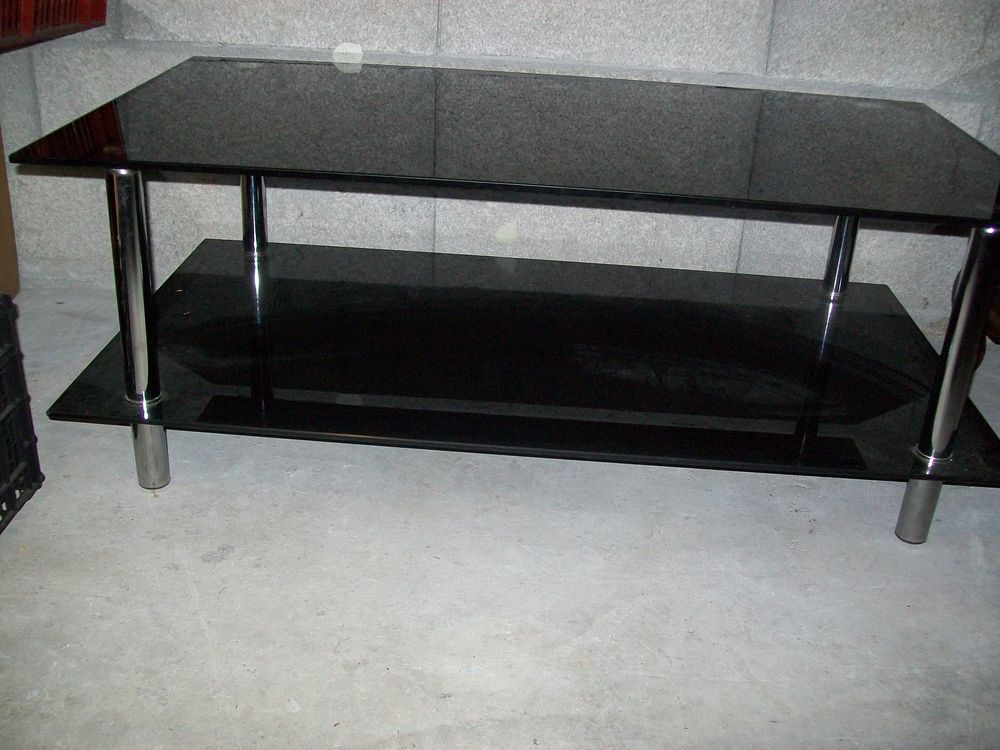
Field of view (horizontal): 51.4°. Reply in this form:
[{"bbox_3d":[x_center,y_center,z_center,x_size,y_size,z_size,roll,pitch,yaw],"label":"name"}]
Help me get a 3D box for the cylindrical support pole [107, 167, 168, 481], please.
[{"bbox_3d":[-0.401,-0.051,1.154,0.038,0.400,0.038,4,26,1],"label":"cylindrical support pole"}]

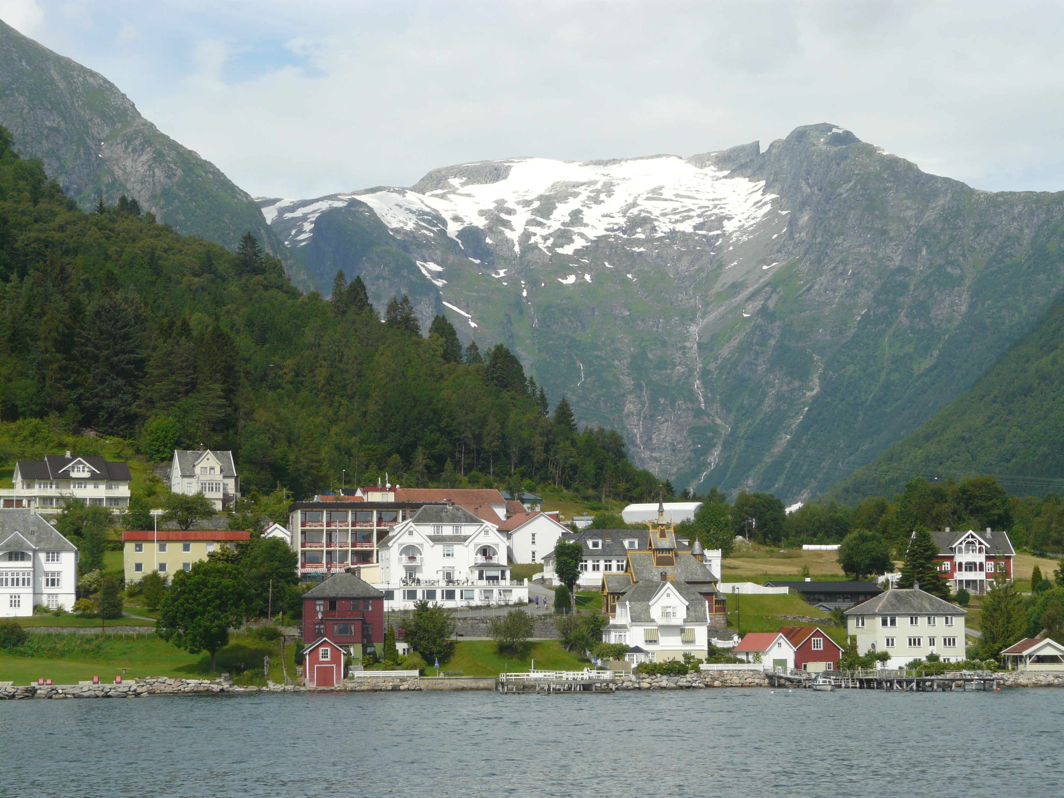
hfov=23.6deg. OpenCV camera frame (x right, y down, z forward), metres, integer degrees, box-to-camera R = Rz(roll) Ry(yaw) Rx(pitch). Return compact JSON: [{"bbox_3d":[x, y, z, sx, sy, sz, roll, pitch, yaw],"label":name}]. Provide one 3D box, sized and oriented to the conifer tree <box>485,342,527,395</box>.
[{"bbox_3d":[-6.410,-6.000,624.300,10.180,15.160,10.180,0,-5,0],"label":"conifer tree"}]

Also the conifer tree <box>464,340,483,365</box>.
[{"bbox_3d":[-14.820,-10.570,644.610,4.990,8.530,4.990,0,-5,0],"label":"conifer tree"}]

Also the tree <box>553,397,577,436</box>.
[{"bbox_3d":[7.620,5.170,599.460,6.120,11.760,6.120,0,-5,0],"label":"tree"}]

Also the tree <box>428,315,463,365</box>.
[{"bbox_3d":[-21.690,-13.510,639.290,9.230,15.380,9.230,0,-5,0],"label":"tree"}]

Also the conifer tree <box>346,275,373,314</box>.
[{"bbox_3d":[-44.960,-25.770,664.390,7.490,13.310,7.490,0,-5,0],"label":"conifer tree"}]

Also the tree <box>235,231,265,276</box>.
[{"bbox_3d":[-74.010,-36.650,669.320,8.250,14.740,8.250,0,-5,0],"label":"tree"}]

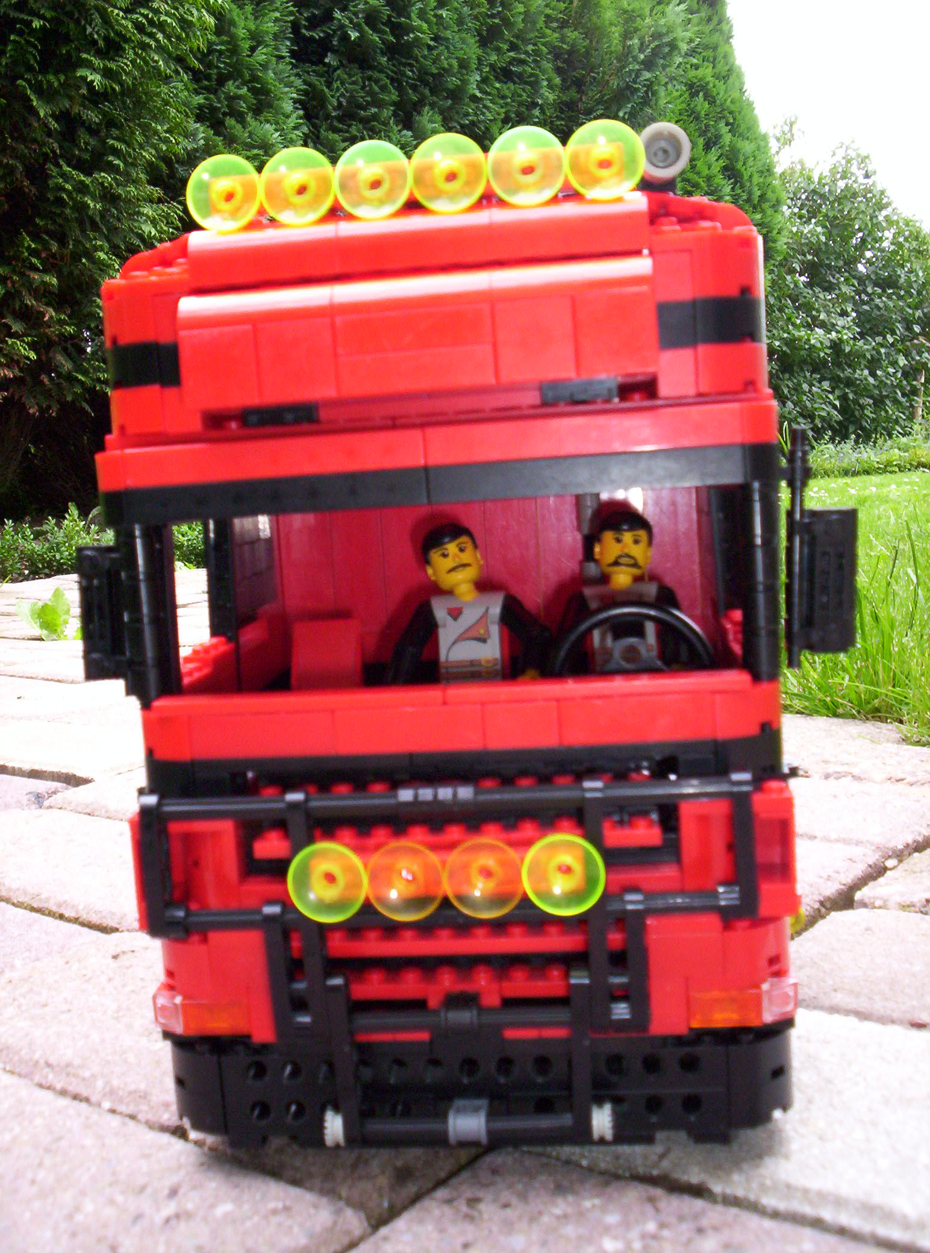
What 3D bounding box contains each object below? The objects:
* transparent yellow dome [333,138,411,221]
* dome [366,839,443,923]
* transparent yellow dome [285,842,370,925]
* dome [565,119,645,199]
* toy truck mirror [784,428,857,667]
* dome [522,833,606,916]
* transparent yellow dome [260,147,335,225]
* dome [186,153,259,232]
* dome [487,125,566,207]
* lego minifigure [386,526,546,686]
[{"bbox_3d":[-0.019,-0.093,0.281,0.016,0.016,0.006,-3,6,6],"label":"transparent yellow dome"},{"bbox_3d":[-0.012,0.051,0.272,0.016,0.016,0.006,-3,6,6],"label":"dome"},{"bbox_3d":[-0.028,0.052,0.274,0.016,0.016,0.006,-3,6,6],"label":"transparent yellow dome"},{"bbox_3d":[0.029,-0.096,0.276,0.016,0.016,0.006,-3,6,6],"label":"dome"},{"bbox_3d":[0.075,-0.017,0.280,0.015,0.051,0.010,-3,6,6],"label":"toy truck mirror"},{"bbox_3d":[0.020,0.049,0.269,0.016,0.016,0.006,-3,6,6],"label":"dome"},{"bbox_3d":[-0.035,-0.093,0.282,0.016,0.016,0.006,-3,6,6],"label":"transparent yellow dome"},{"bbox_3d":[-0.051,-0.092,0.284,0.016,0.016,0.006,-3,6,6],"label":"dome"},{"bbox_3d":[0.013,-0.095,0.277,0.016,0.016,0.006,-3,6,6],"label":"dome"},{"bbox_3d":[0.000,0.003,0.337,0.042,0.058,0.034,-3,6,6],"label":"lego minifigure"}]

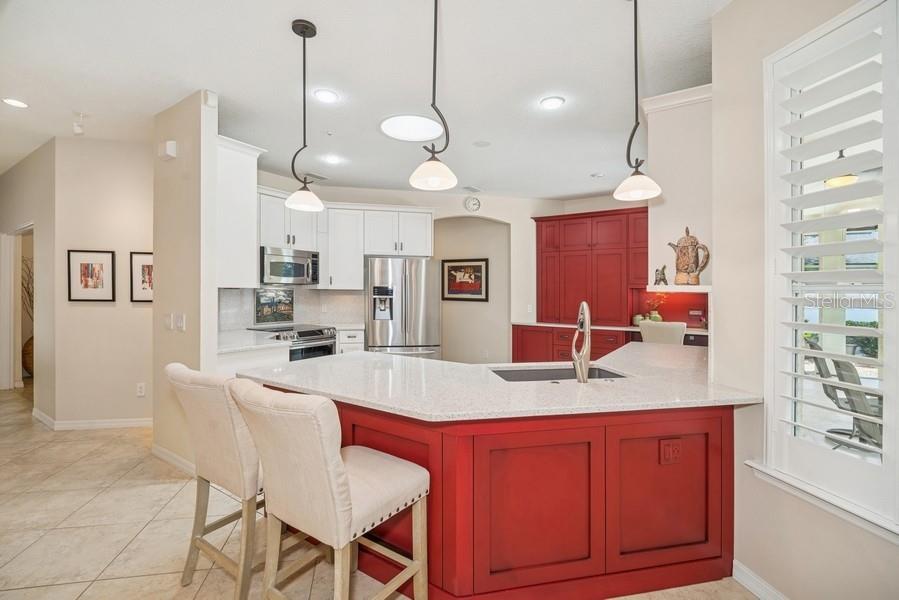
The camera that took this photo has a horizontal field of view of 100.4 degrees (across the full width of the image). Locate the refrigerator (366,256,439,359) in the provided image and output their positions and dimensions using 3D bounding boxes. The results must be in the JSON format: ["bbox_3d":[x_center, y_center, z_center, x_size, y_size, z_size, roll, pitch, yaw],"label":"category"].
[{"bbox_3d":[-0.653,0.368,5.222,0.909,1.800,0.780,0,1,-12],"label":"refrigerator"}]

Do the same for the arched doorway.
[{"bbox_3d":[0.371,-0.018,5.934,1.239,2.558,0.140,0,1,-12],"label":"arched doorway"}]

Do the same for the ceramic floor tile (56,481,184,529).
[{"bbox_3d":[-2.089,1.323,2.445,0.500,0.010,0.500,0,1,-12],"label":"ceramic floor tile"}]

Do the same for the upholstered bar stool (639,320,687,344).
[{"bbox_3d":[2.763,0.785,4.835,0.490,1.040,0.580,1,2,33],"label":"upholstered bar stool"}]

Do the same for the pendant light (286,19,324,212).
[{"bbox_3d":[-0.820,-1.008,2.124,0.215,1.060,0.215,0,1,-12],"label":"pendant light"}]

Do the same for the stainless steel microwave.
[{"bbox_3d":[-2.101,-0.411,4.757,0.400,0.423,0.757,1,2,33],"label":"stainless steel microwave"}]

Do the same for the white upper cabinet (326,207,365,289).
[{"bbox_3d":[-1.451,-0.709,5.287,0.482,1.125,0.335,0,1,-12],"label":"white upper cabinet"}]

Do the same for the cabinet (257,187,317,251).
[{"bbox_3d":[-2.117,-0.948,4.755,0.335,0.652,0.765,1,2,33],"label":"cabinet"}]

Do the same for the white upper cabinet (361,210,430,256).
[{"bbox_3d":[-0.750,-0.945,5.431,0.948,0.637,0.335,0,1,-12],"label":"white upper cabinet"}]

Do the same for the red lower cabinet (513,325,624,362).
[{"bbox_3d":[1.884,0.838,5.837,1.652,0.875,0.600,1,2,33],"label":"red lower cabinet"}]

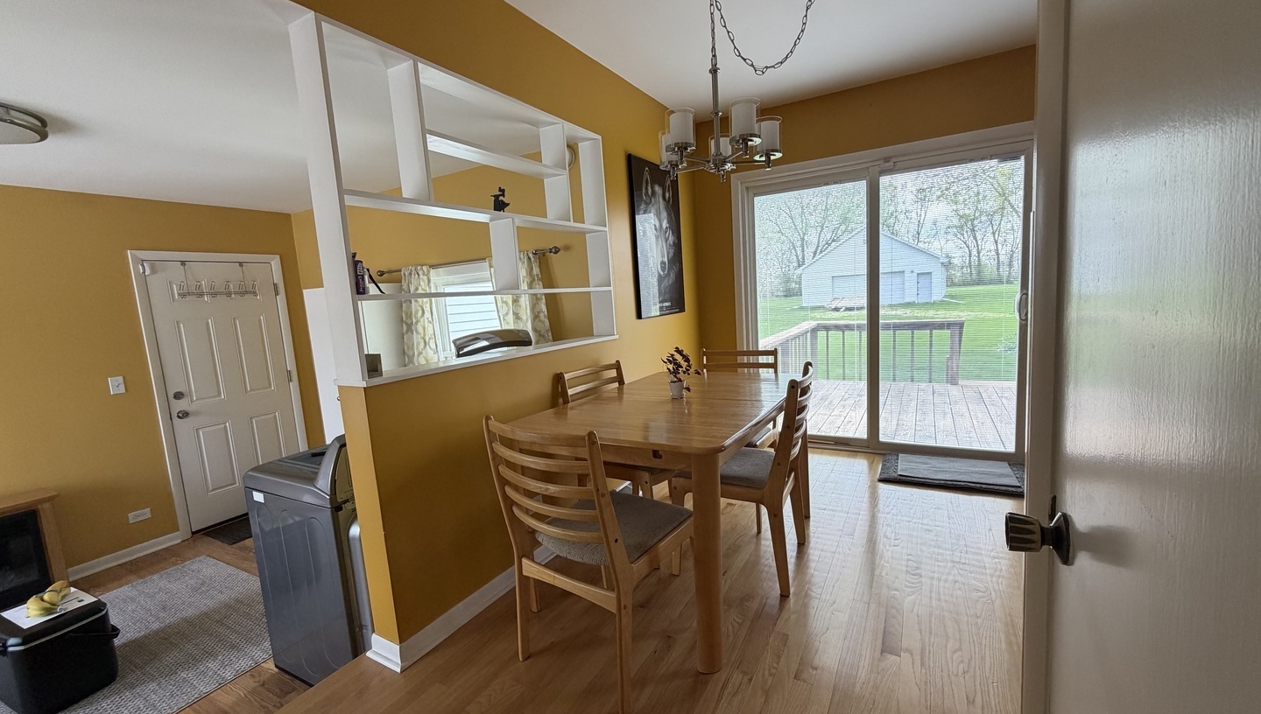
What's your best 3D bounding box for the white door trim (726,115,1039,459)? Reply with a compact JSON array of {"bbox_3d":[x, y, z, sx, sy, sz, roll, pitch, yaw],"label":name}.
[{"bbox_3d":[1.663,-0.310,3.469,1.780,1.990,0.100,1,8,30],"label":"white door trim"}]

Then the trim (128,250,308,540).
[{"bbox_3d":[-3.122,0.249,4.015,0.060,2.090,0.951,1,8,30],"label":"trim"}]

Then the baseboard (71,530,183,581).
[{"bbox_3d":[-3.408,1.346,3.467,0.016,0.078,0.570,0,8,30],"label":"baseboard"}]

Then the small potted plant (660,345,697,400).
[{"bbox_3d":[0.212,0.070,2.301,0.160,0.220,0.160,-3,7,0],"label":"small potted plant"}]

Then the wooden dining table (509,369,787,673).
[{"bbox_3d":[0.252,0.547,2.330,0.892,0.737,1.370,1,8,32],"label":"wooden dining table"}]

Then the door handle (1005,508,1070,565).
[{"bbox_3d":[0.502,0.220,0.632,0.063,0.066,0.066,0,8,30],"label":"door handle"}]

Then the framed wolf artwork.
[{"bbox_3d":[0.188,-0.751,3.317,0.030,0.955,0.650,1,8,30],"label":"framed wolf artwork"}]

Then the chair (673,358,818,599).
[{"bbox_3d":[0.528,0.488,2.273,0.560,0.883,0.485,0,8,26],"label":"chair"}]

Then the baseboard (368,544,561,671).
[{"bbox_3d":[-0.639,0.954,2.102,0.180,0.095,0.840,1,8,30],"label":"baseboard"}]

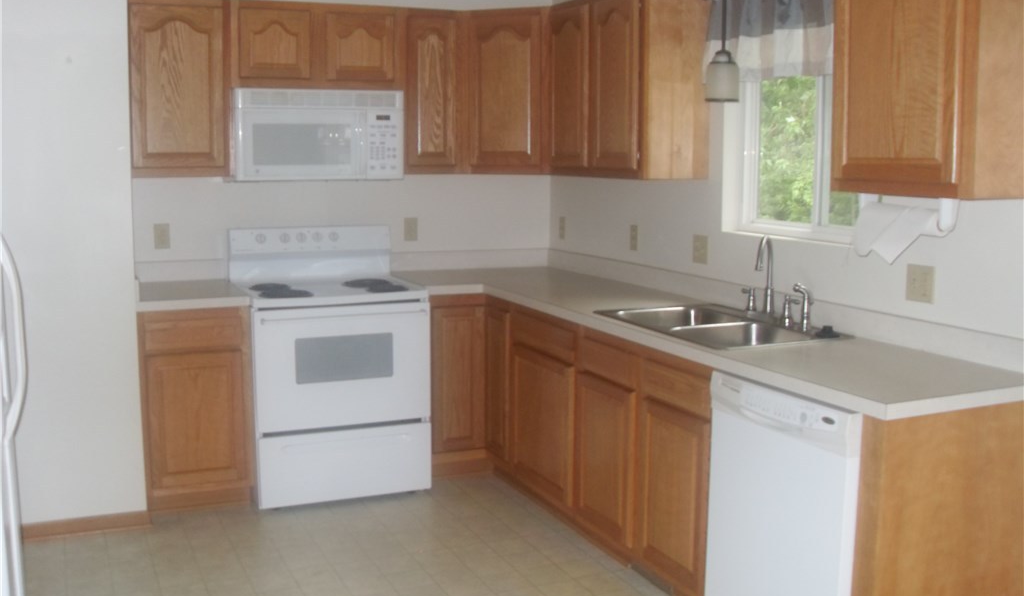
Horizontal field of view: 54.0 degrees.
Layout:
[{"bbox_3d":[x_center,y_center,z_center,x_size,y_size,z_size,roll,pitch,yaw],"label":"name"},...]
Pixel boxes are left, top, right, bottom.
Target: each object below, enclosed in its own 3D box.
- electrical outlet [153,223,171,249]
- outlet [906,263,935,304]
[{"bbox_3d":[-1.563,-0.276,4.495,0.071,0.115,0.010,-3,9,-24],"label":"electrical outlet"},{"bbox_3d":[1.223,-0.042,3.008,0.010,0.115,0.115,-3,9,-24],"label":"outlet"}]

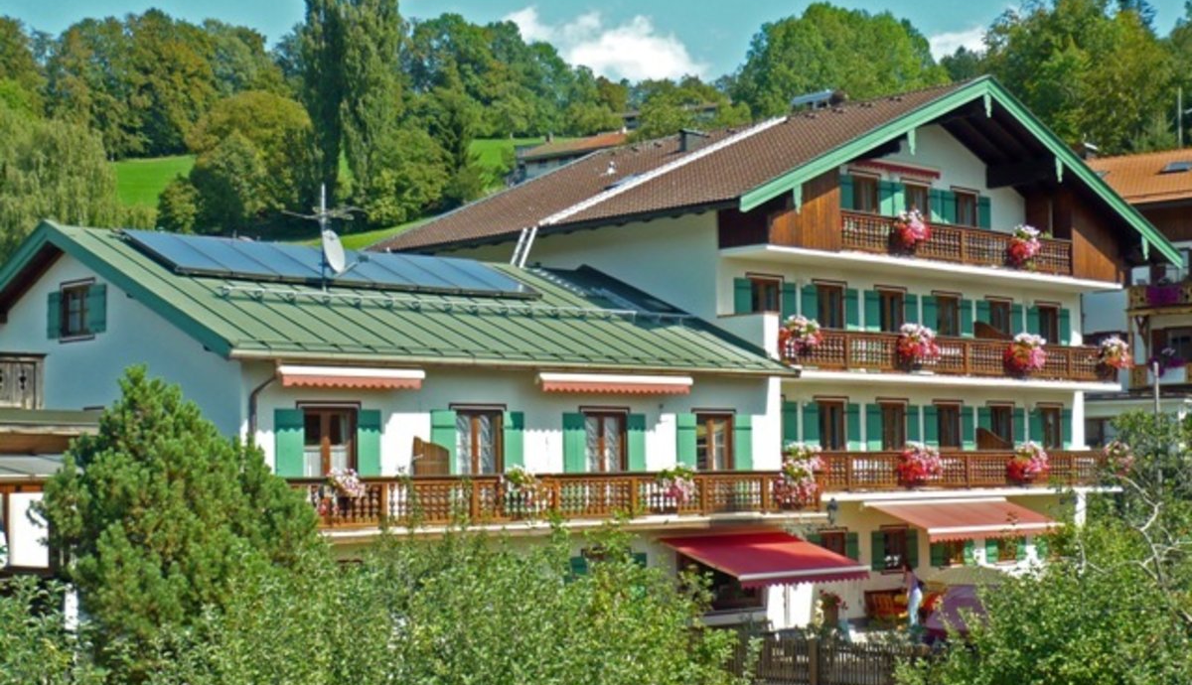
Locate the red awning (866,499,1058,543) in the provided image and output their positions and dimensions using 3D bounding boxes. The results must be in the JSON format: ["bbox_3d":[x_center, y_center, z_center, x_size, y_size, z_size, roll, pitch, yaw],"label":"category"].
[{"bbox_3d":[9.015,4.275,45.139,5.827,0.903,1.995,3,-5,-44],"label":"red awning"}]

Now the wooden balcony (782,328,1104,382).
[{"bbox_3d":[8.890,0.405,47.462,14.227,0.976,1.470,3,-5,-44],"label":"wooden balcony"}]

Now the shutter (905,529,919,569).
[{"bbox_3d":[7.798,5.085,45.806,0.480,0.940,0.050,3,-5,-43],"label":"shutter"}]

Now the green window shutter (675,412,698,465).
[{"bbox_3d":[1.982,2.544,39.720,0.609,2.027,0.063,3,-5,-44],"label":"green window shutter"}]

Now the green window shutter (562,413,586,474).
[{"bbox_3d":[-0.401,2.431,37.452,0.620,2.006,0.063,3,-5,-44],"label":"green window shutter"}]

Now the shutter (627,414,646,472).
[{"bbox_3d":[0.833,2.439,37.655,0.540,2.000,0.050,3,-5,-43],"label":"shutter"}]

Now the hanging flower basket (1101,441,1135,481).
[{"bbox_3d":[13.913,3.137,49.563,0.980,1.030,0.820,3,-5,-43],"label":"hanging flower basket"}]

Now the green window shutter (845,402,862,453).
[{"bbox_3d":[6.196,2.494,44.605,0.530,2.000,0.050,3,-4,-43],"label":"green window shutter"}]

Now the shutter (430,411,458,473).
[{"bbox_3d":[-2.804,2.257,34.247,0.570,2.000,0.050,3,-5,-43],"label":"shutter"}]

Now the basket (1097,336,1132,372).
[{"bbox_3d":[13.880,0.319,49.730,0.980,1.000,0.820,3,-5,-43],"label":"basket"}]

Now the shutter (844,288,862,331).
[{"bbox_3d":[6.390,-0.281,46.110,0.651,2.090,0.063,3,-5,-44],"label":"shutter"}]

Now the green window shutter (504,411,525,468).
[{"bbox_3d":[-1.564,2.366,36.346,0.578,2.016,0.063,3,-5,-44],"label":"green window shutter"}]

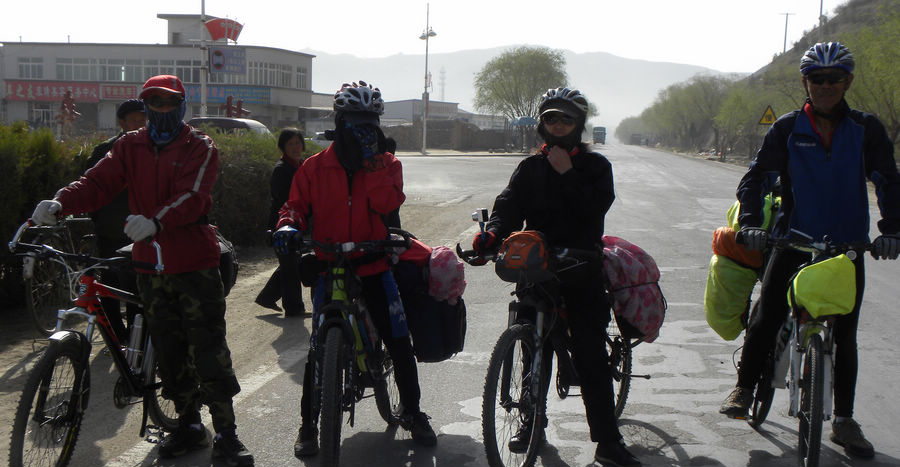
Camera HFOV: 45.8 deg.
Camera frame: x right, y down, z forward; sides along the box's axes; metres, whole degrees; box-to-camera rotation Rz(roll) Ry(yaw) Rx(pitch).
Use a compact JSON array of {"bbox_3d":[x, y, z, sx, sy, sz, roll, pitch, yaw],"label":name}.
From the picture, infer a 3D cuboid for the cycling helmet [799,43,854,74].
[{"bbox_3d":[1.565,-0.726,4.420,0.205,0.140,0.270,2,8,18],"label":"cycling helmet"}]

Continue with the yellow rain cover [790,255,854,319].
[{"bbox_3d":[1.486,0.207,4.240,0.230,0.230,0.180,3,6,12],"label":"yellow rain cover"}]

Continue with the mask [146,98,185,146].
[{"bbox_3d":[-1.207,-0.473,4.540,0.155,0.190,0.165,0,5,-3],"label":"mask"}]

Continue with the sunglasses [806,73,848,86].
[{"bbox_3d":[1.546,-0.631,4.370,0.148,0.048,0.145,2,5,18],"label":"sunglasses"}]

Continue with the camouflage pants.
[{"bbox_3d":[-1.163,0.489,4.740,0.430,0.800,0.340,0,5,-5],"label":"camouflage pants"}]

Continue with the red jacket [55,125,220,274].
[{"bbox_3d":[-1.317,-0.146,4.580,0.620,0.660,0.470,1,5,2],"label":"red jacket"}]

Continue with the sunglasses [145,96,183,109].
[{"bbox_3d":[-1.205,-0.553,4.500,0.145,0.047,0.145,0,5,-3],"label":"sunglasses"}]

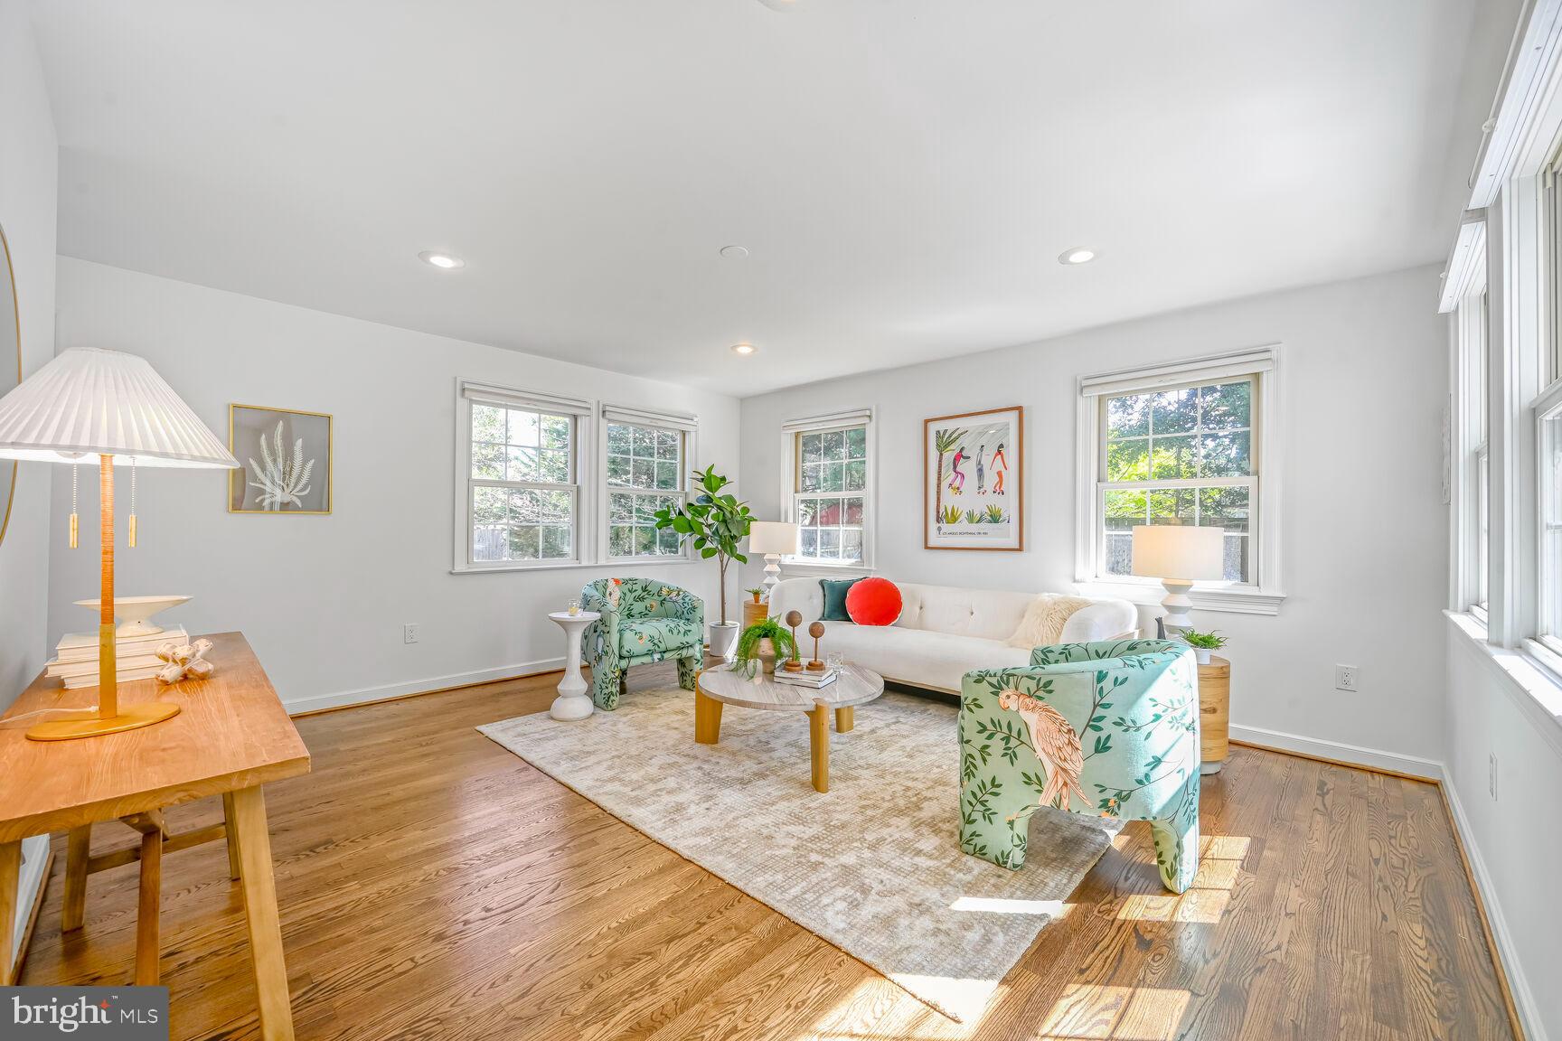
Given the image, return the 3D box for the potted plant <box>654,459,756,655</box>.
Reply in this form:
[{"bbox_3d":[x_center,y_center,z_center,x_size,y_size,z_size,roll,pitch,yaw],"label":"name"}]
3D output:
[{"bbox_3d":[-0.628,0.371,5.412,0.830,1.690,0.740,1,0,-1],"label":"potted plant"}]

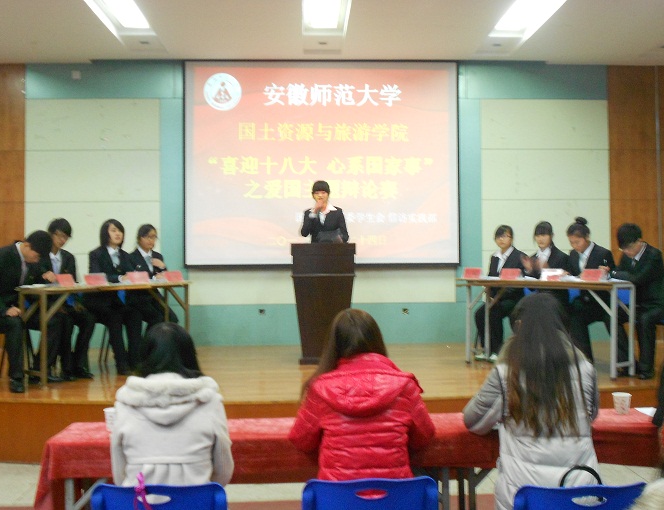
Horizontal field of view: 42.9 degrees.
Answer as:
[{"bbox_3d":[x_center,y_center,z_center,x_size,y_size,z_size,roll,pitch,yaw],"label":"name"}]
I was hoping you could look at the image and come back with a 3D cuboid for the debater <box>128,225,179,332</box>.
[{"bbox_3d":[-1.603,0.348,7.708,0.450,1.260,0.740,-1,1,-37],"label":"debater"}]

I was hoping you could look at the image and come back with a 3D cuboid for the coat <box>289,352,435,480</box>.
[{"bbox_3d":[0.093,0.645,2.930,0.500,0.620,0.450,-1,0,-3],"label":"coat"}]

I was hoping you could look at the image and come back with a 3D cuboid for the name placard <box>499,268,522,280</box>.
[{"bbox_3d":[1.574,0.175,7.450,0.085,0.100,0.200,-1,1,-42],"label":"name placard"}]

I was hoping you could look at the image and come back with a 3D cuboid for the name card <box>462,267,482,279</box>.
[{"bbox_3d":[1.263,0.165,7.580,0.190,0.100,0.080,0,1,41],"label":"name card"}]

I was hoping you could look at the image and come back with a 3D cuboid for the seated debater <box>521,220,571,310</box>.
[{"bbox_3d":[1.841,0.322,7.526,0.460,1.270,0.740,0,1,40],"label":"seated debater"}]

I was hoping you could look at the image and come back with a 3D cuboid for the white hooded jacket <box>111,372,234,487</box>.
[{"bbox_3d":[-0.530,0.695,2.870,0.440,0.610,0.440,-1,0,-3],"label":"white hooded jacket"}]

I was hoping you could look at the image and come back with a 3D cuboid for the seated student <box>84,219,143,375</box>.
[{"bbox_3d":[-1.890,0.339,7.446,0.460,1.290,0.740,-1,1,-36],"label":"seated student"}]

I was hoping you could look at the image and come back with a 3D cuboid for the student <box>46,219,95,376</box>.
[{"bbox_3d":[-2.215,0.341,7.130,0.480,1.300,0.740,-1,1,-32],"label":"student"}]

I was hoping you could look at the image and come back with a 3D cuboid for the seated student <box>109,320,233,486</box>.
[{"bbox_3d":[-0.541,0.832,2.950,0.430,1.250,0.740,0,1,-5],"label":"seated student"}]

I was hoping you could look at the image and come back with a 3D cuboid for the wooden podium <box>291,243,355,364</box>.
[{"bbox_3d":[-0.078,0.416,7.780,0.575,1.100,0.480,0,1,-2],"label":"wooden podium"}]

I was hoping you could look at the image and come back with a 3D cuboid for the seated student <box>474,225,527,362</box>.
[{"bbox_3d":[1.529,0.335,7.827,0.450,1.240,0.700,0,1,38],"label":"seated student"}]

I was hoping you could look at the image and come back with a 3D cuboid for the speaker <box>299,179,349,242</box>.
[{"bbox_3d":[-0.080,0.136,8.100,0.470,1.700,0.360,-1,0,-2],"label":"speaker"}]

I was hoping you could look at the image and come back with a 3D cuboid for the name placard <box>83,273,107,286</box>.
[{"bbox_3d":[-1.970,0.211,7.050,0.085,0.100,0.200,0,0,41],"label":"name placard"}]

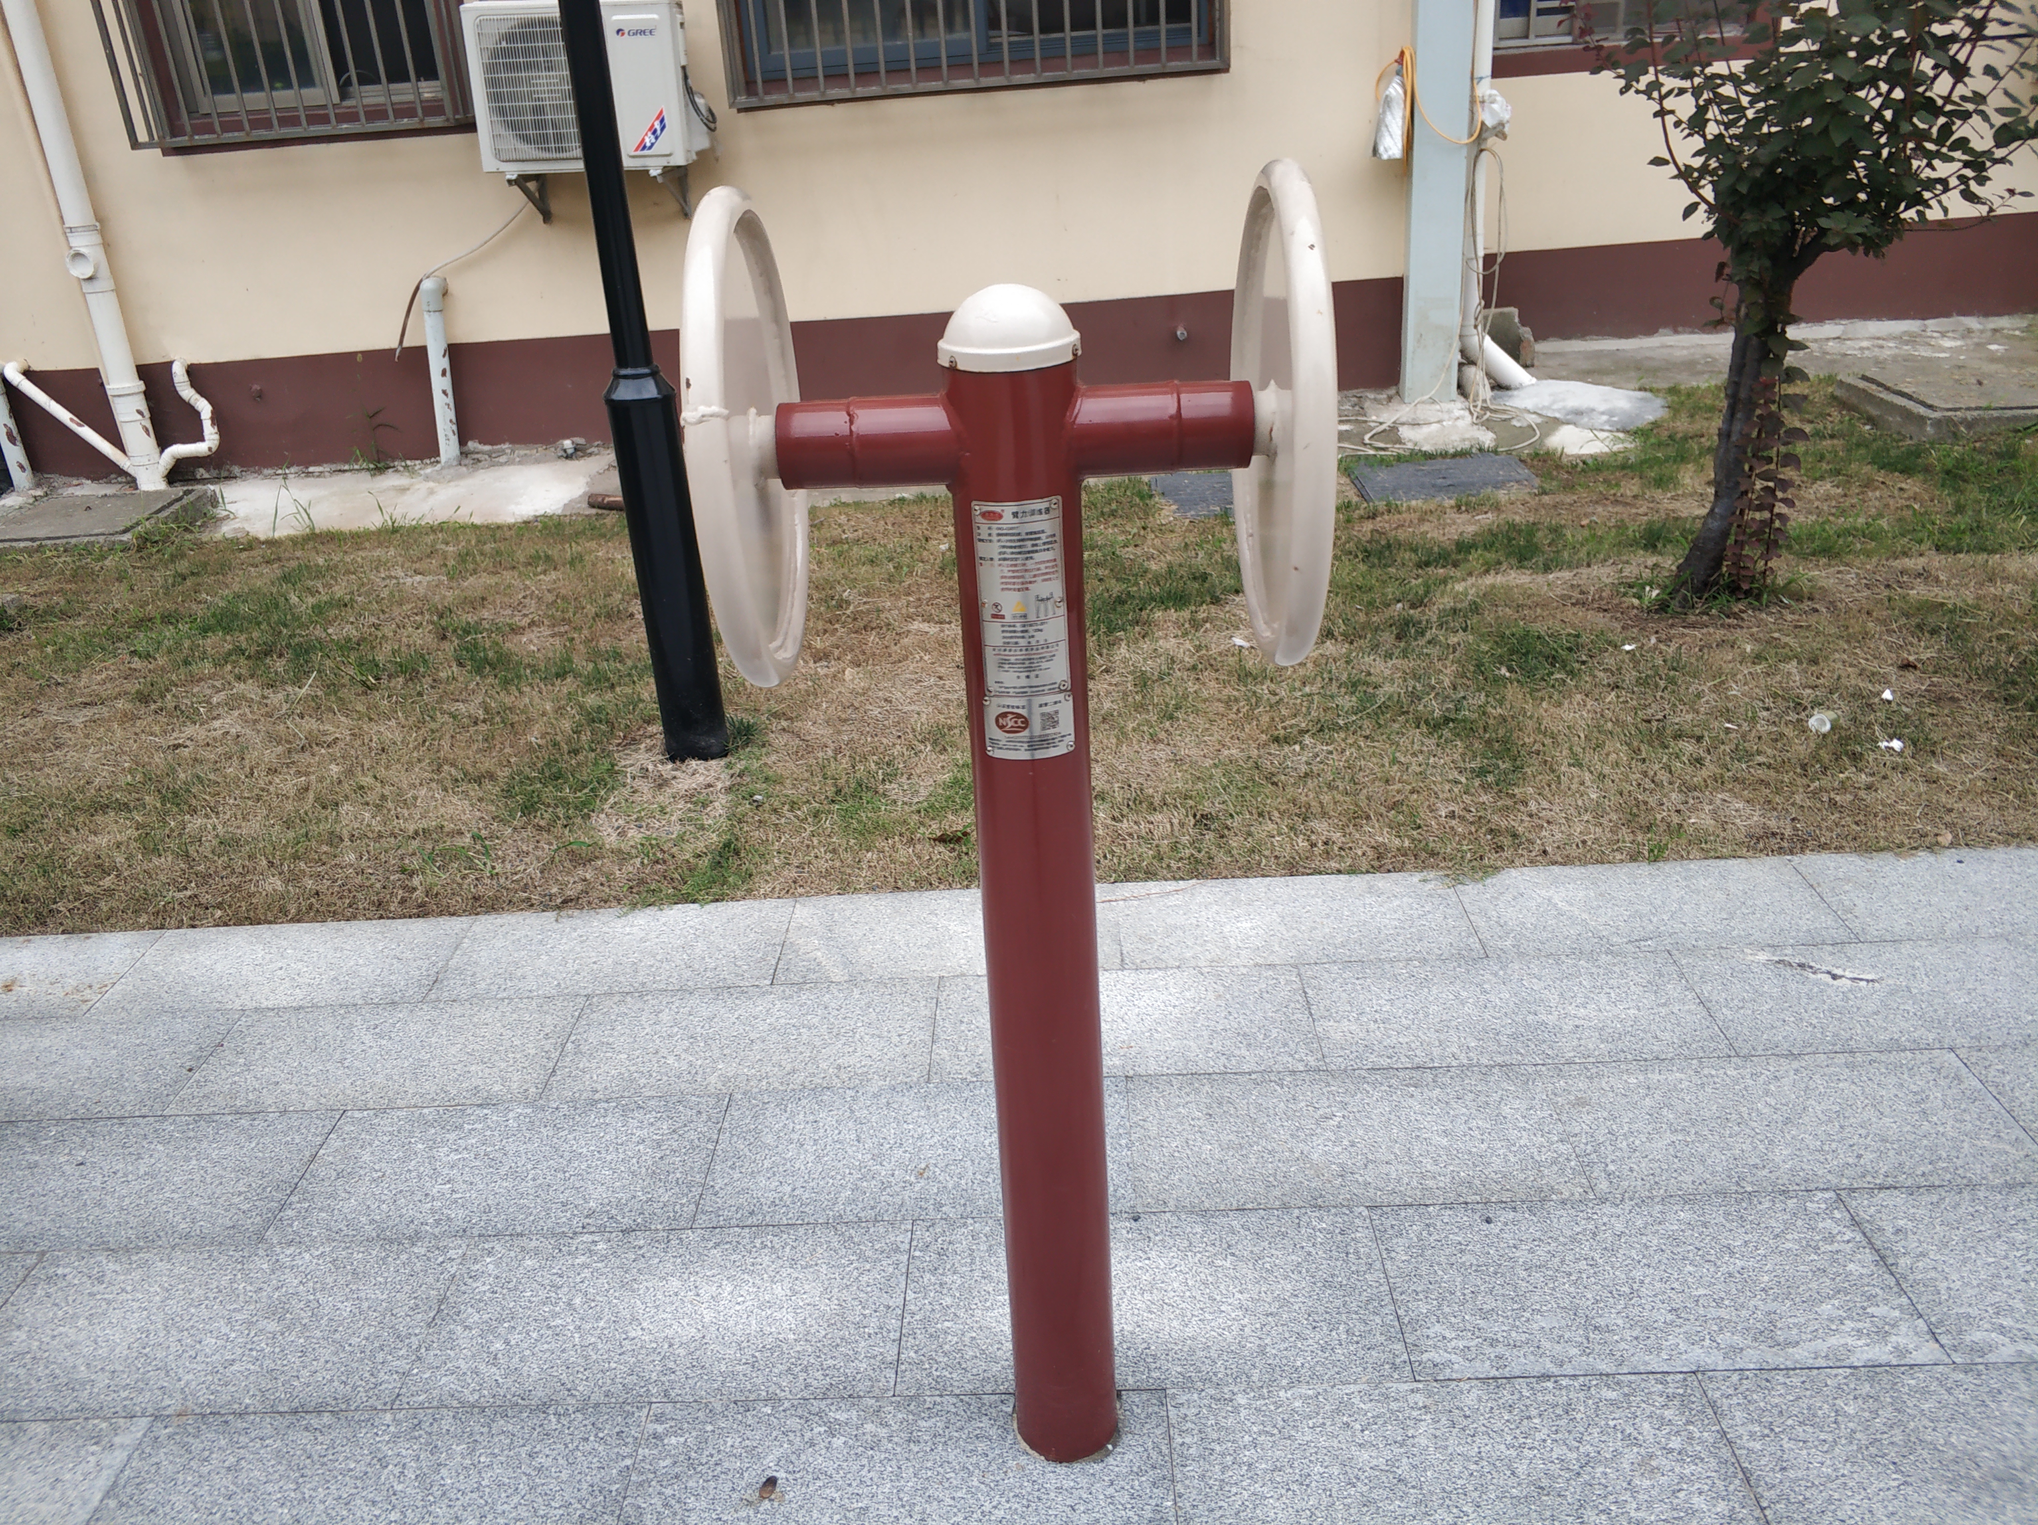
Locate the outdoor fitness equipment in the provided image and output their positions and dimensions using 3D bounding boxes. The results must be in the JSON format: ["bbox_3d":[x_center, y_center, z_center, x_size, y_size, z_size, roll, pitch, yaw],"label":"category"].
[{"bbox_3d":[0.021,0.141,1.565,0.490,1.353,0.425,-3,23,2],"label":"outdoor fitness equipment"}]

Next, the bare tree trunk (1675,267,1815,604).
[{"bbox_3d":[1.863,-0.847,4.099,0.270,0.837,0.200,-2,23,3],"label":"bare tree trunk"}]

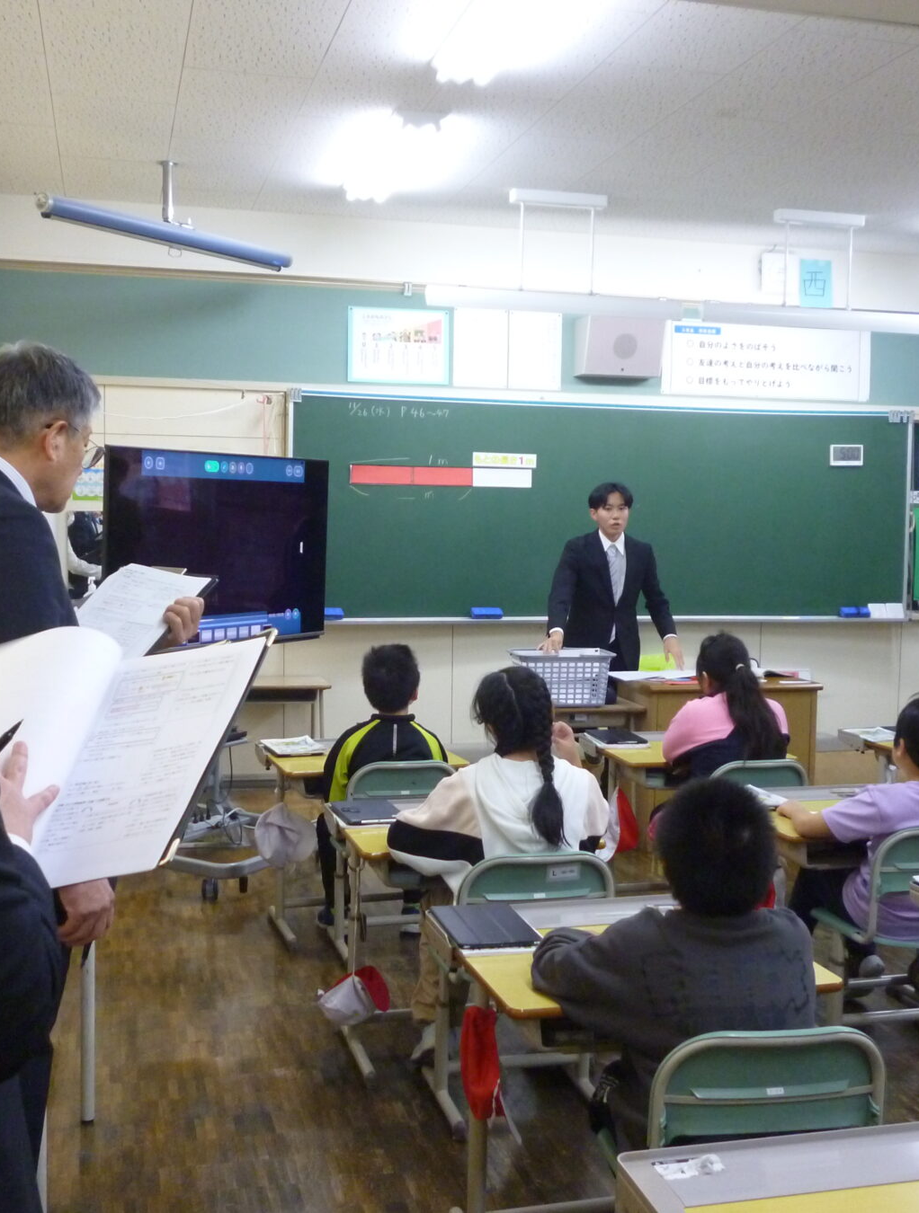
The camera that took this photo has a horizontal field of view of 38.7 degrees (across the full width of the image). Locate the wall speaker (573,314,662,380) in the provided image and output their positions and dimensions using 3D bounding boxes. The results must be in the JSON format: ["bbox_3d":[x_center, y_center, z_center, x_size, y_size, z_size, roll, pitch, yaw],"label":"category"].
[{"bbox_3d":[0.872,-1.392,7.072,0.430,0.320,0.220,0,4,-13],"label":"wall speaker"}]

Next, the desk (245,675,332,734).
[{"bbox_3d":[-0.969,0.679,6.440,0.650,0.630,0.410,0,4,-13],"label":"desk"}]

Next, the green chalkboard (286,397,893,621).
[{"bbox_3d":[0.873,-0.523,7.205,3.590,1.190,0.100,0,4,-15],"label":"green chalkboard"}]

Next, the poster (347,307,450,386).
[{"bbox_3d":[-0.310,-1.371,6.900,0.550,0.390,0.010,0,5,-15],"label":"poster"}]

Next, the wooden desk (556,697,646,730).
[{"bbox_3d":[0.452,0.750,5.752,0.610,0.645,0.410,0,5,-15],"label":"wooden desk"}]

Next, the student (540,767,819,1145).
[{"bbox_3d":[0.315,0.754,2.134,0.440,0.985,0.530,0,4,-15],"label":"student"}]

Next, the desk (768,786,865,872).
[{"bbox_3d":[1.189,0.922,3.990,0.700,0.620,0.580,0,5,-15],"label":"desk"}]

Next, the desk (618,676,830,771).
[{"bbox_3d":[1.096,0.679,5.861,0.840,0.700,0.560,0,4,-15],"label":"desk"}]

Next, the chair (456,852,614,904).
[{"bbox_3d":[0.132,0.863,3.119,0.370,0.645,0.430,0,4,-15],"label":"chair"}]

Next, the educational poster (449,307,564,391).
[{"bbox_3d":[0.267,-1.379,7.041,0.610,0.410,0.020,0,4,-13],"label":"educational poster"}]

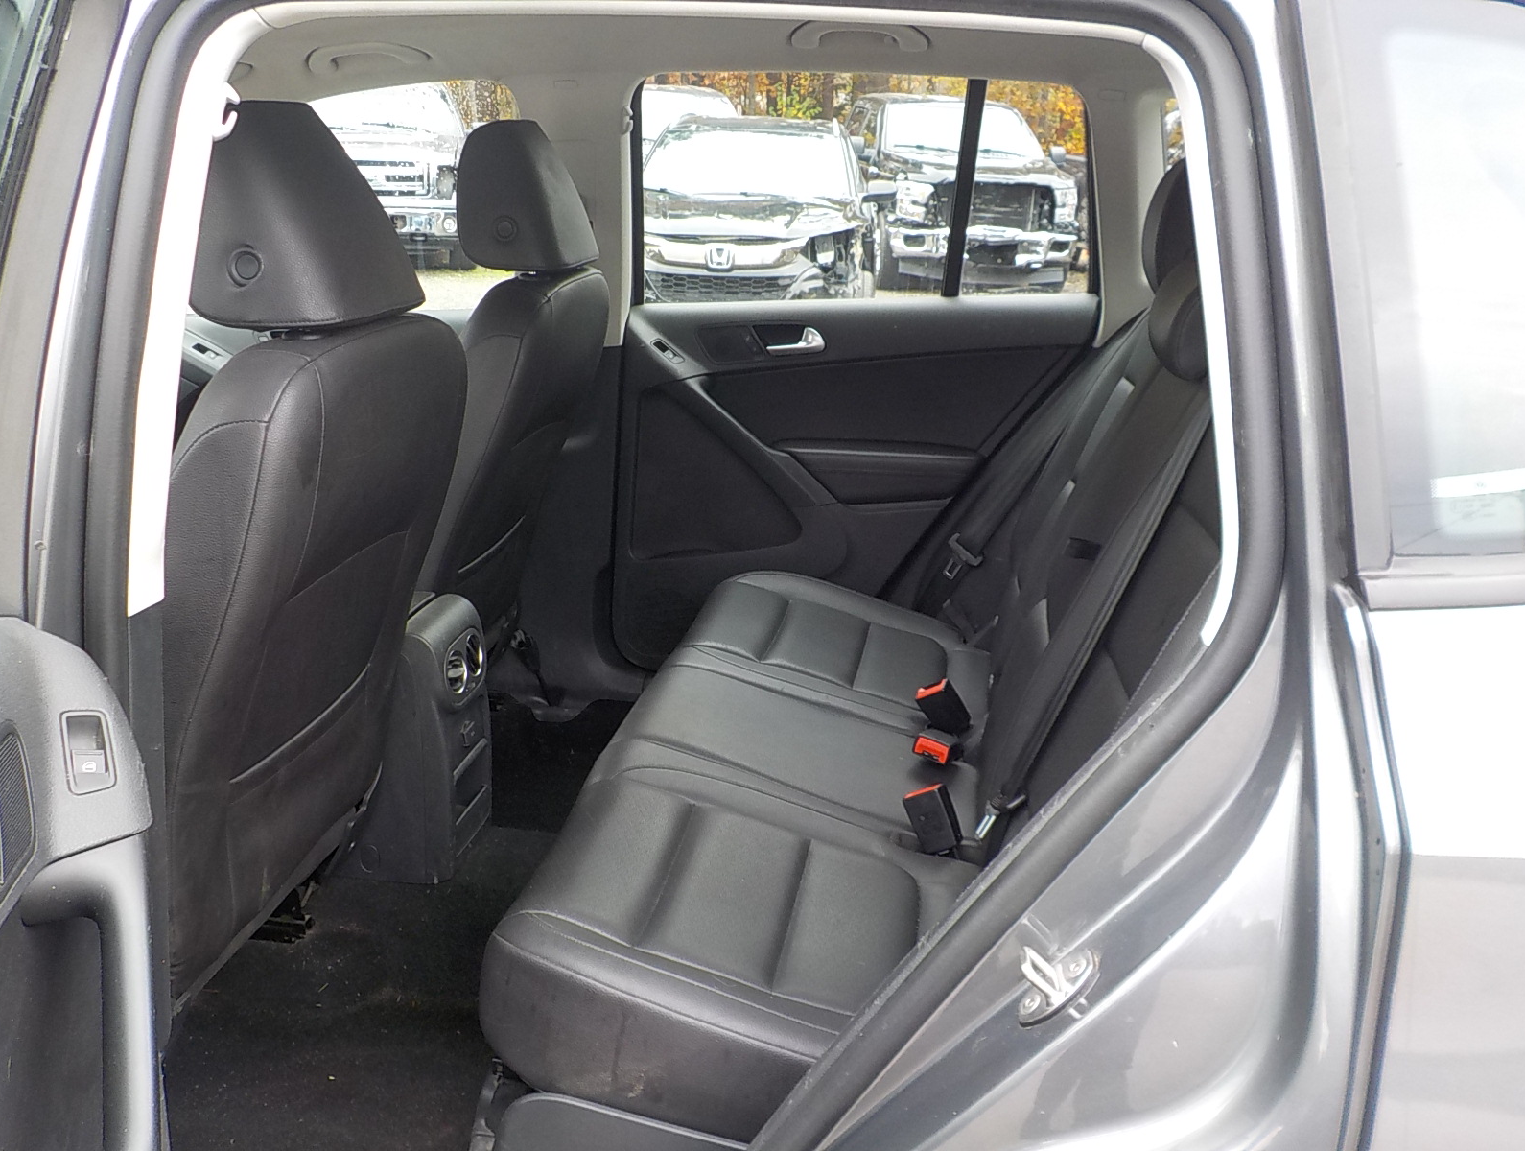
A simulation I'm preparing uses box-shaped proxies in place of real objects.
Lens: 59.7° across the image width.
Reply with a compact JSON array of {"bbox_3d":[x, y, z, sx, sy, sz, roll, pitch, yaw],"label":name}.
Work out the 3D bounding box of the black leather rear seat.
[{"bbox_3d":[0.223,-0.078,1.772,0.880,0.950,1.330,3,18,9],"label":"black leather rear seat"}]

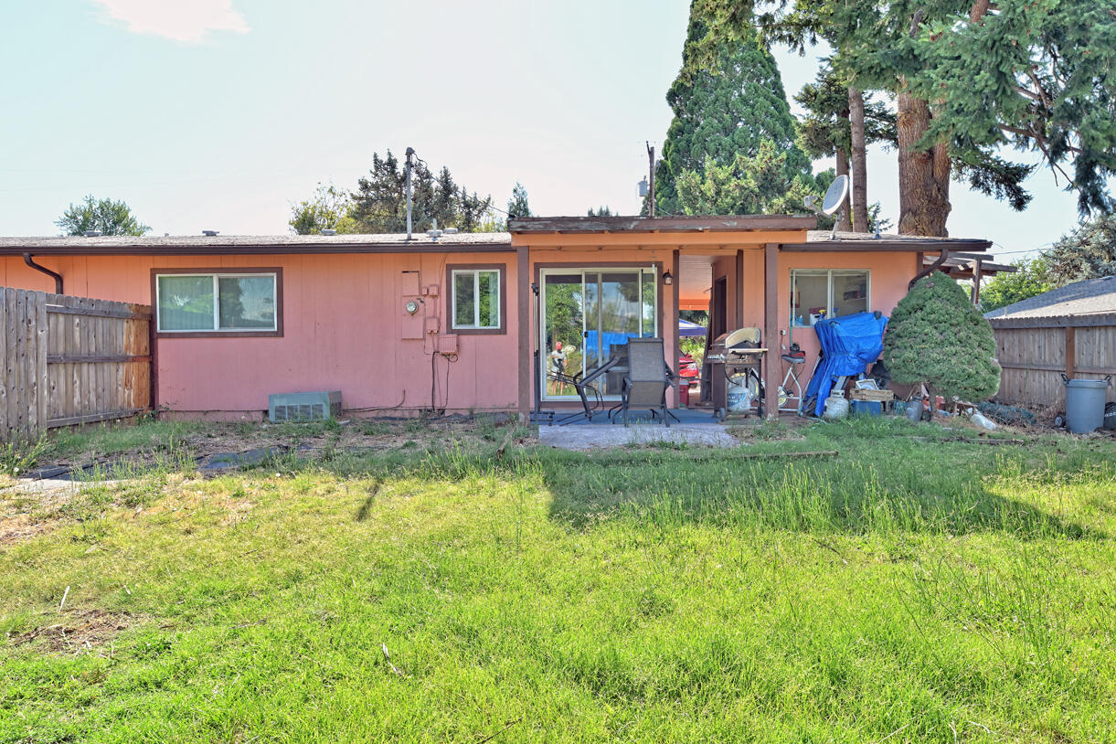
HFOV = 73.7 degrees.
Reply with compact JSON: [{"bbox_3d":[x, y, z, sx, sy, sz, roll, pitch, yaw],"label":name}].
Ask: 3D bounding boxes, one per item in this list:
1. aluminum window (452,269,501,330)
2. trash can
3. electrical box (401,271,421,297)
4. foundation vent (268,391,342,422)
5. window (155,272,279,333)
[{"bbox_3d":[-1.248,-1.107,11.330,0.750,0.910,0.090,0,1,0],"label":"aluminum window"},{"bbox_3d":[6.970,0.415,9.800,0.620,0.790,0.580,0,2,19],"label":"trash can"},{"bbox_3d":[-2.225,-1.330,11.270,0.260,0.375,0.110,0,1,0],"label":"electrical box"},{"bbox_3d":[-3.740,0.520,11.050,0.870,0.410,0.530,0,1,0],"label":"foundation vent"},{"bbox_3d":[-5.200,-1.055,11.330,1.830,0.905,0.090,0,1,0],"label":"window"}]

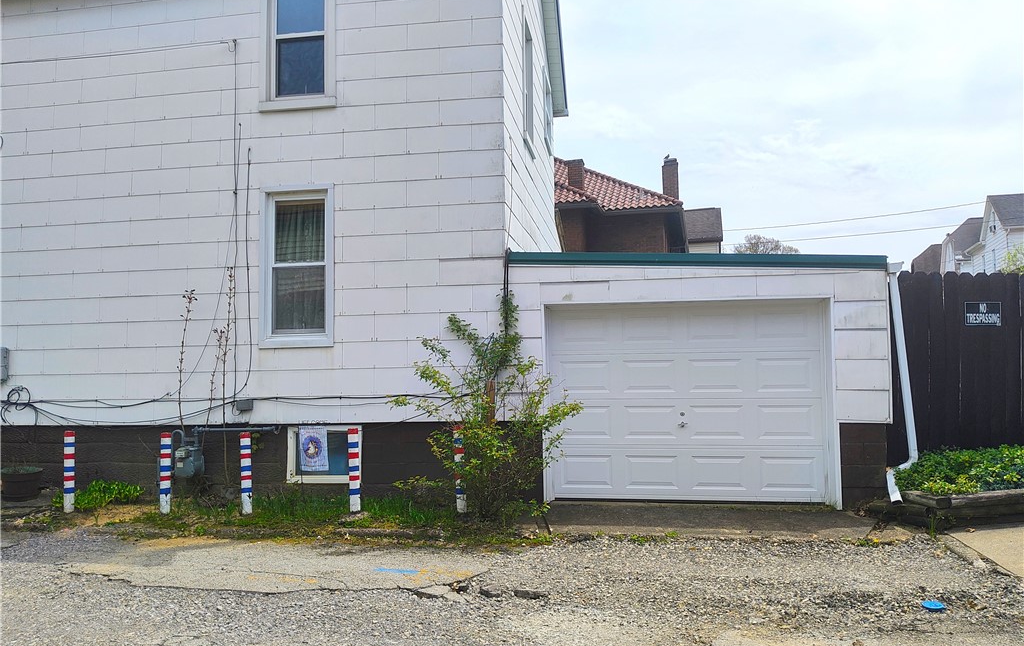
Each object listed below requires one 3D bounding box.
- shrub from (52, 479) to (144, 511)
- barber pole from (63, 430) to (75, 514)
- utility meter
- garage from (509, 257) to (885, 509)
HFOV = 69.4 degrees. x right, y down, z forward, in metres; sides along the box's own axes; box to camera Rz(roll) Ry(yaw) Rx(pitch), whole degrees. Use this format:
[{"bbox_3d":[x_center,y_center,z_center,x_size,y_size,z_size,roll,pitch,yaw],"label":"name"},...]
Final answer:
[{"bbox_3d":[-4.203,1.758,7.535,0.850,0.280,0.450,-1,-4,9],"label":"shrub"},{"bbox_3d":[-4.418,1.489,7.385,0.100,0.795,0.100,-1,-4,9],"label":"barber pole"},{"bbox_3d":[-3.278,1.328,7.489,0.245,0.450,0.230,-2,-4,9],"label":"utility meter"},{"bbox_3d":[2.158,0.682,9.731,3.600,2.480,5.400,-1,-4,9],"label":"garage"}]

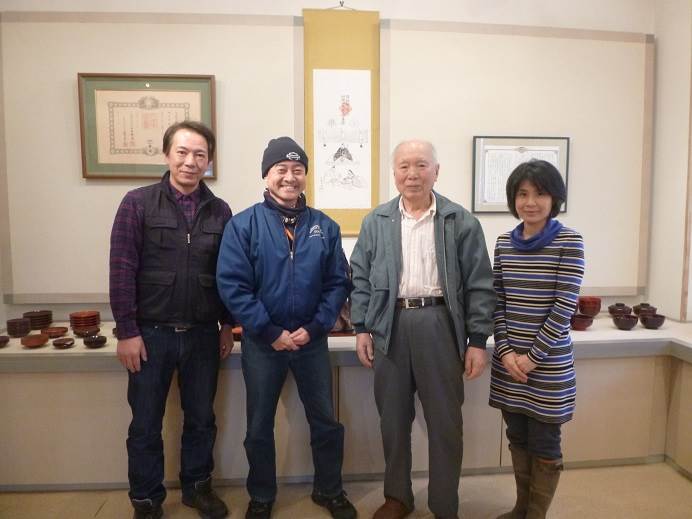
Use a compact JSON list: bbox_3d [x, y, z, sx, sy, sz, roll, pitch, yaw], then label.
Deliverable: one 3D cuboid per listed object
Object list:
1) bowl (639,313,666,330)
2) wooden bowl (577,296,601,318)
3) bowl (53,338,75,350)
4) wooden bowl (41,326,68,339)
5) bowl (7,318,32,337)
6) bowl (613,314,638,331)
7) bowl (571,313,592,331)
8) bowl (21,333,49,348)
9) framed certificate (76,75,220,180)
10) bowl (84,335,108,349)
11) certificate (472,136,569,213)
[{"bbox_3d":[1.723,0.355,2.809,0.126,0.070,0.126,0,5,0],"label":"bowl"},{"bbox_3d":[1.523,0.304,3.126,0.131,0.118,0.131,0,5,0],"label":"wooden bowl"},{"bbox_3d":[-1.347,0.405,2.391,0.091,0.034,0.091,0,5,-5],"label":"bowl"},{"bbox_3d":[-1.508,0.385,2.594,0.125,0.040,0.125,0,5,-5],"label":"wooden bowl"},{"bbox_3d":[-1.718,0.362,2.632,0.109,0.079,0.109,0,5,-5],"label":"bowl"},{"bbox_3d":[1.558,0.356,2.788,0.128,0.072,0.128,0,5,0],"label":"bowl"},{"bbox_3d":[1.306,0.353,2.776,0.127,0.075,0.127,0,5,0],"label":"bowl"},{"bbox_3d":[-1.493,0.397,2.402,0.115,0.046,0.115,0,5,-5],"label":"bowl"},{"bbox_3d":[-1.137,-0.763,2.880,0.764,0.595,0.030,0,8,-5],"label":"framed certificate"},{"bbox_3d":[-1.200,0.401,2.398,0.100,0.046,0.100,0,5,-5],"label":"bowl"},{"bbox_3d":[1.094,-0.525,3.118,0.619,0.467,0.025,0,5,-5],"label":"certificate"}]

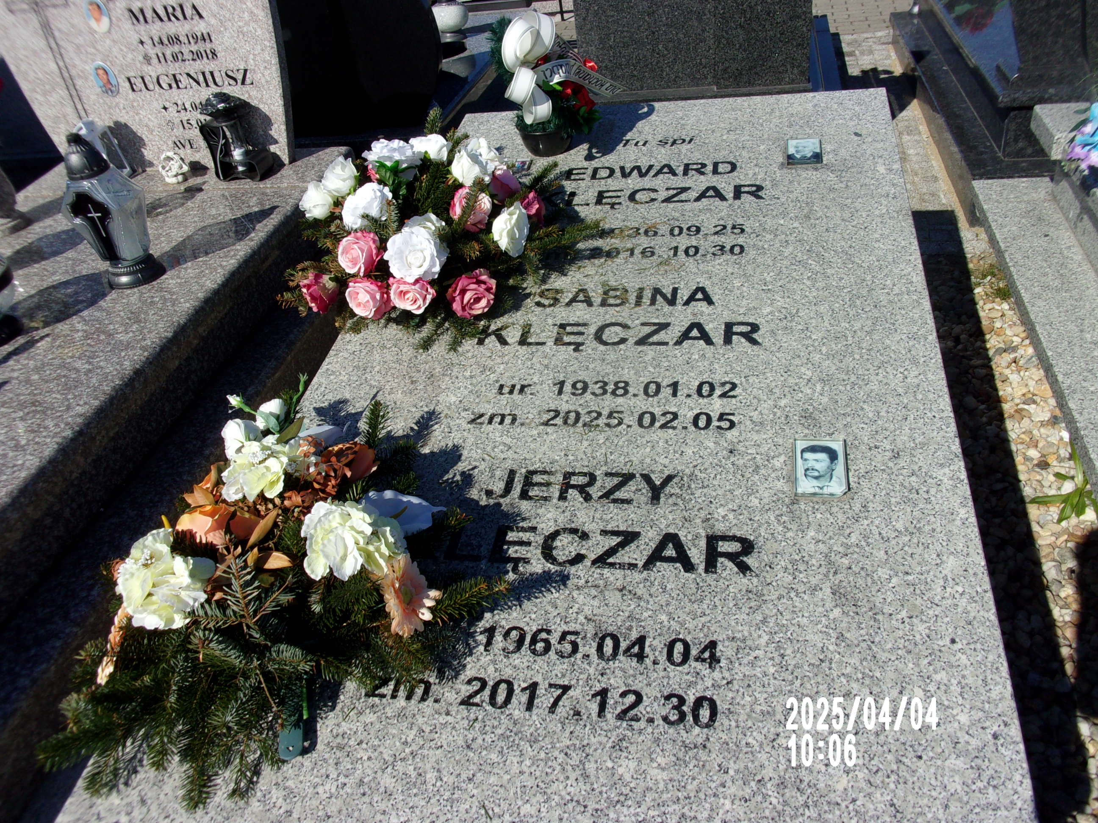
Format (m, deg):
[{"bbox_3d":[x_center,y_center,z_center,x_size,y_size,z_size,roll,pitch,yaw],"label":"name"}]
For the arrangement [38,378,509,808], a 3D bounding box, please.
[{"bbox_3d":[-0.274,0.161,1.040,0.470,0.166,0.537,1,43,14],"label":"arrangement"}]

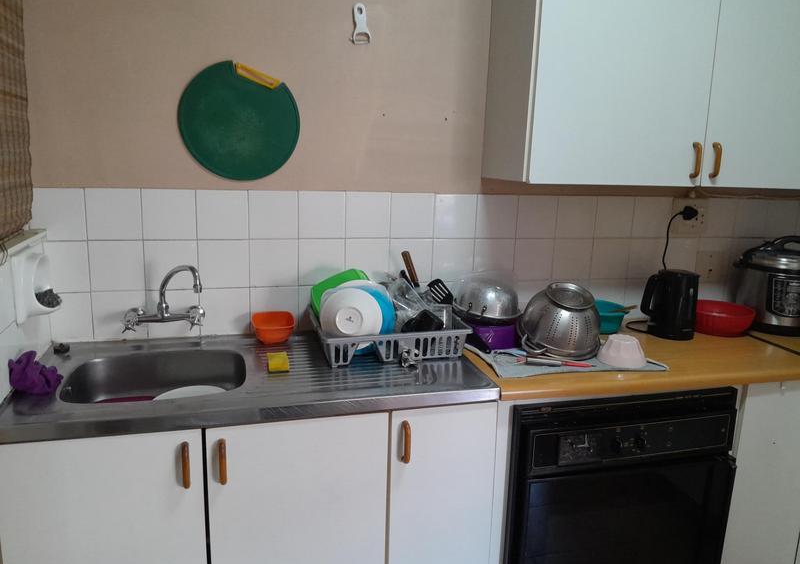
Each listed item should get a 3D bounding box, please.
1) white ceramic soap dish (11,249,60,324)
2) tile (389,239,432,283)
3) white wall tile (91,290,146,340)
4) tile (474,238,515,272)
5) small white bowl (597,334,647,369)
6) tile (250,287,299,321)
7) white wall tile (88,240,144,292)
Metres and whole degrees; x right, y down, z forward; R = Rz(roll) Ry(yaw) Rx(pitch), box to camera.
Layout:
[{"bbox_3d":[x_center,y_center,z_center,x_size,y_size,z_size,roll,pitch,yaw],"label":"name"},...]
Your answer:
[{"bbox_3d":[-0.954,0.009,1.608,0.090,0.178,0.150,-1,11,-14],"label":"white ceramic soap dish"},{"bbox_3d":[0.041,-0.069,2.025,0.150,0.150,0.008,-1,10,-15],"label":"tile"},{"bbox_3d":[-0.848,0.102,1.831,0.150,0.148,0.010,-1,10,-14],"label":"white wall tile"},{"bbox_3d":[0.335,-0.076,2.102,0.150,0.150,0.008,-1,10,-15],"label":"tile"},{"bbox_3d":[0.633,0.192,1.709,0.135,0.067,0.135,1,10,0],"label":"small white bowl"},{"bbox_3d":[-0.404,0.091,1.935,0.150,0.150,0.008,-1,10,-15],"label":"tile"},{"bbox_3d":[-0.832,-0.048,1.772,0.149,0.148,0.008,-1,11,-15],"label":"white wall tile"}]

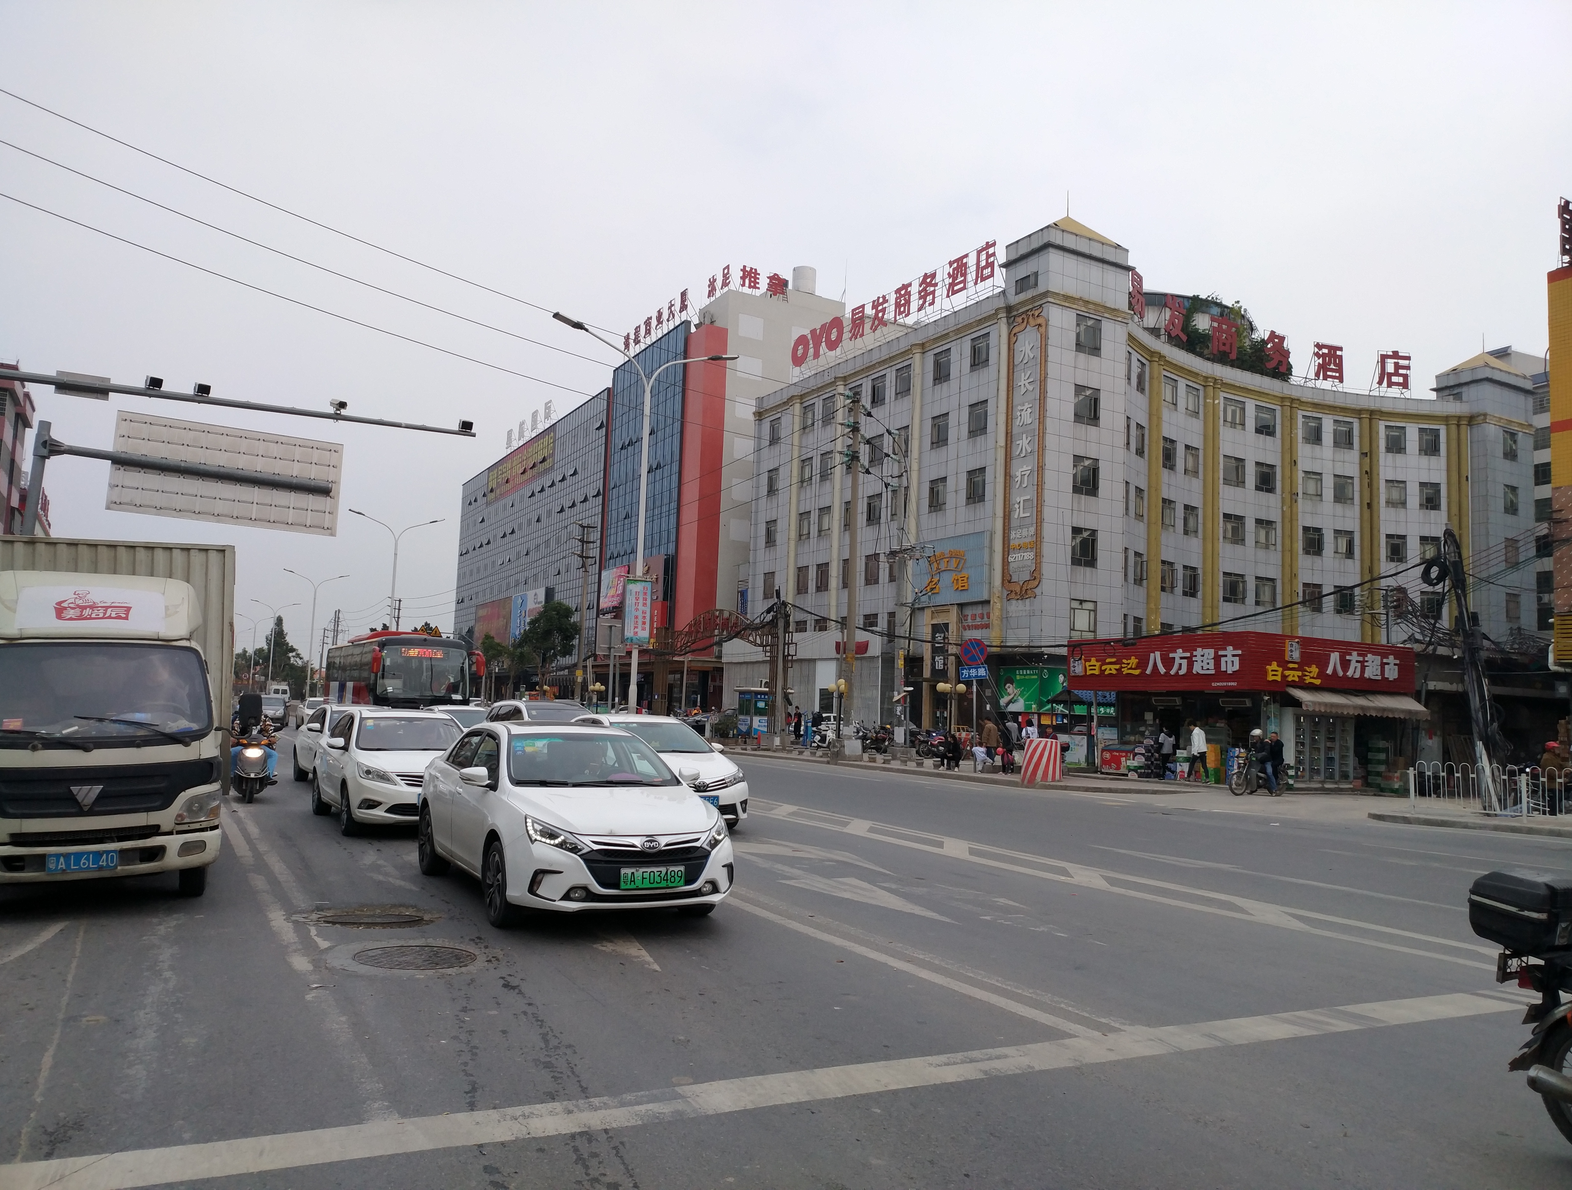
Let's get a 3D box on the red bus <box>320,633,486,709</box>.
[{"bbox_3d":[-12.228,3.065,38.090,2.600,3.380,10.600,5,-6,-27],"label":"red bus"}]

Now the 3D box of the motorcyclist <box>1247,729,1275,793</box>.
[{"bbox_3d":[11.547,4.025,30.100,0.700,1.600,0.600,4,-6,-20],"label":"motorcyclist"}]

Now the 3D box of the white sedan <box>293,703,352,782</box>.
[{"bbox_3d":[-7.784,2.735,22.547,1.800,1.470,4.600,5,-6,-27],"label":"white sedan"}]

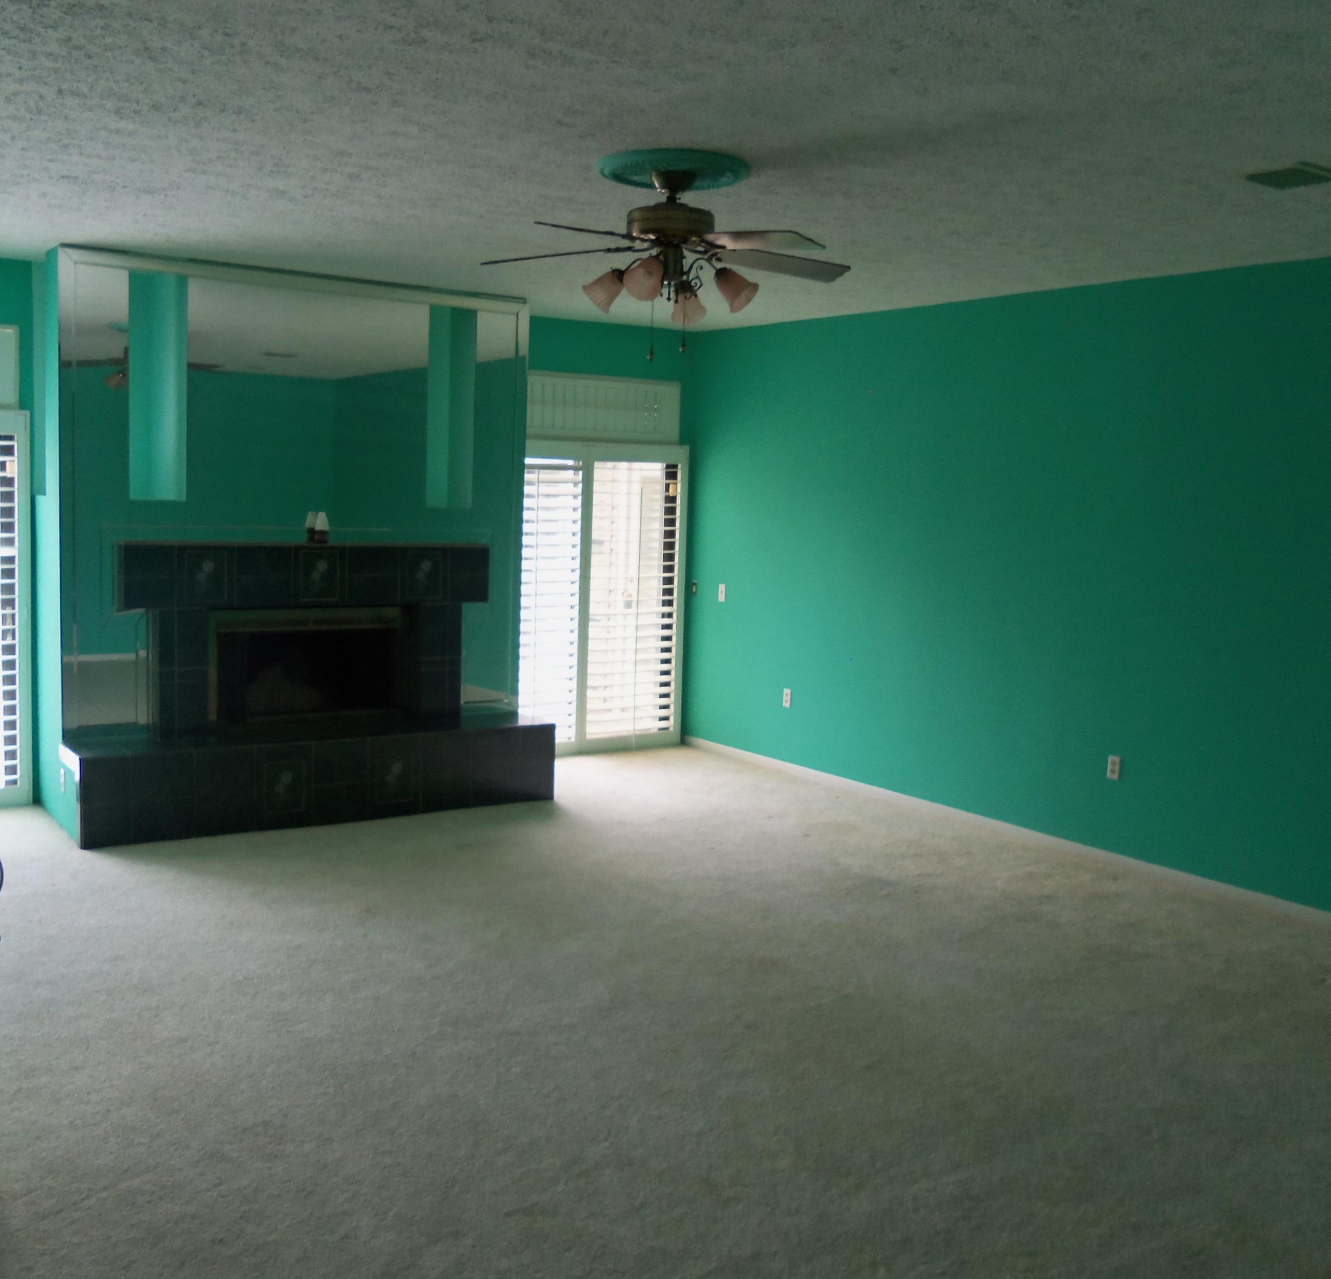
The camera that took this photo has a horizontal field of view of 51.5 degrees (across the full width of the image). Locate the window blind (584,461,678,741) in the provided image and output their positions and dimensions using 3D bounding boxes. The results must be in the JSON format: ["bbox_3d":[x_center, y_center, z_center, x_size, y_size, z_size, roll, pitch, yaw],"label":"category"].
[{"bbox_3d":[-0.219,-0.255,9.159,0.710,1.830,0.060,-2,7,-34],"label":"window blind"}]

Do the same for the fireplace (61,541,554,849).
[{"bbox_3d":[-1.767,0.214,7.165,2.480,1.390,0.500,-2,7,-34],"label":"fireplace"}]

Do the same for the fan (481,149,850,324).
[{"bbox_3d":[0.011,-1.283,4.486,1.280,0.470,1.280,-2,7,-34],"label":"fan"}]

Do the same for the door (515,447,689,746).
[{"bbox_3d":[-0.514,-0.255,8.971,1.530,2.020,0.110,-2,7,-34],"label":"door"}]

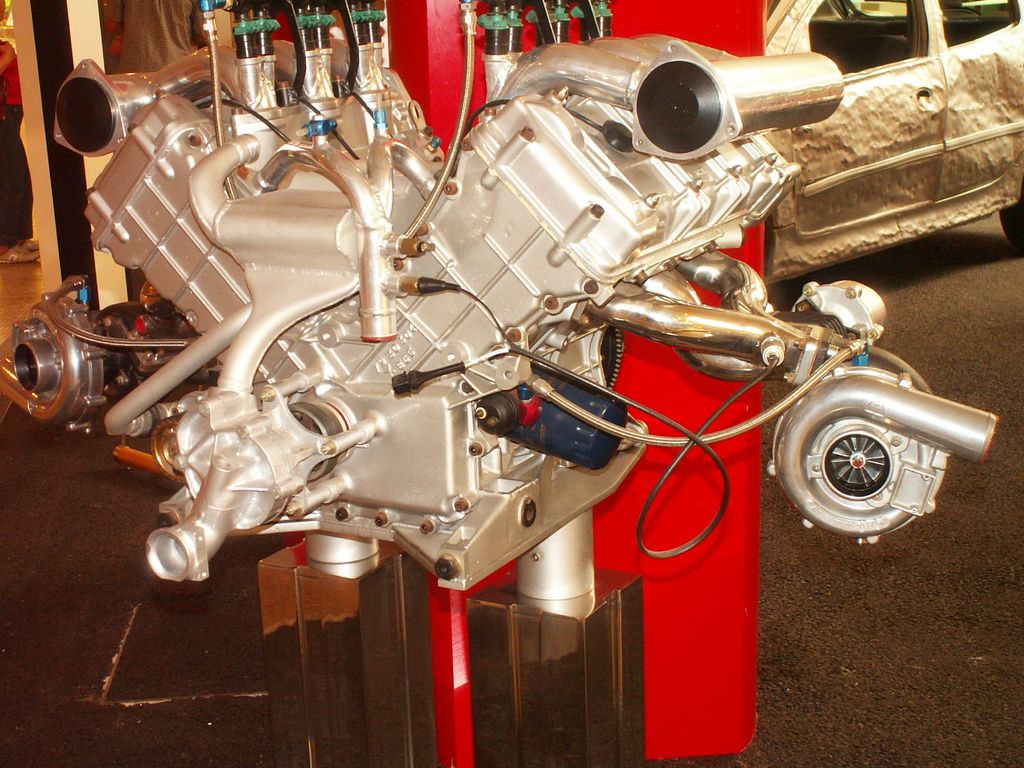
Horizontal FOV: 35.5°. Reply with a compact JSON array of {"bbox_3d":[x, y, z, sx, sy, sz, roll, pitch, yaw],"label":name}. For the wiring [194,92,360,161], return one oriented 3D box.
[{"bbox_3d":[-0.272,-0.298,1.852,0.190,0.075,0.070,6,16,30],"label":"wiring"}]

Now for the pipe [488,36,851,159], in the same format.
[{"bbox_3d":[0.167,-0.307,1.679,0.295,0.118,0.360,6,16,30],"label":"pipe"}]

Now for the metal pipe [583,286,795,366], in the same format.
[{"bbox_3d":[0.186,-0.062,1.636,0.215,0.055,0.055,11,17,13],"label":"metal pipe"}]

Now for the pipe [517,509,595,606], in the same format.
[{"bbox_3d":[0.050,0.195,1.845,0.090,0.100,0.090,-2,14,1],"label":"pipe"}]

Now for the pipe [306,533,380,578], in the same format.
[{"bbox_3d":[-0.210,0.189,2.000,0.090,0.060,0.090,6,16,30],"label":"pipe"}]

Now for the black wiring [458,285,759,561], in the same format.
[{"bbox_3d":[0.097,0.046,1.642,0.315,0.275,0.090,6,16,30],"label":"black wiring"}]

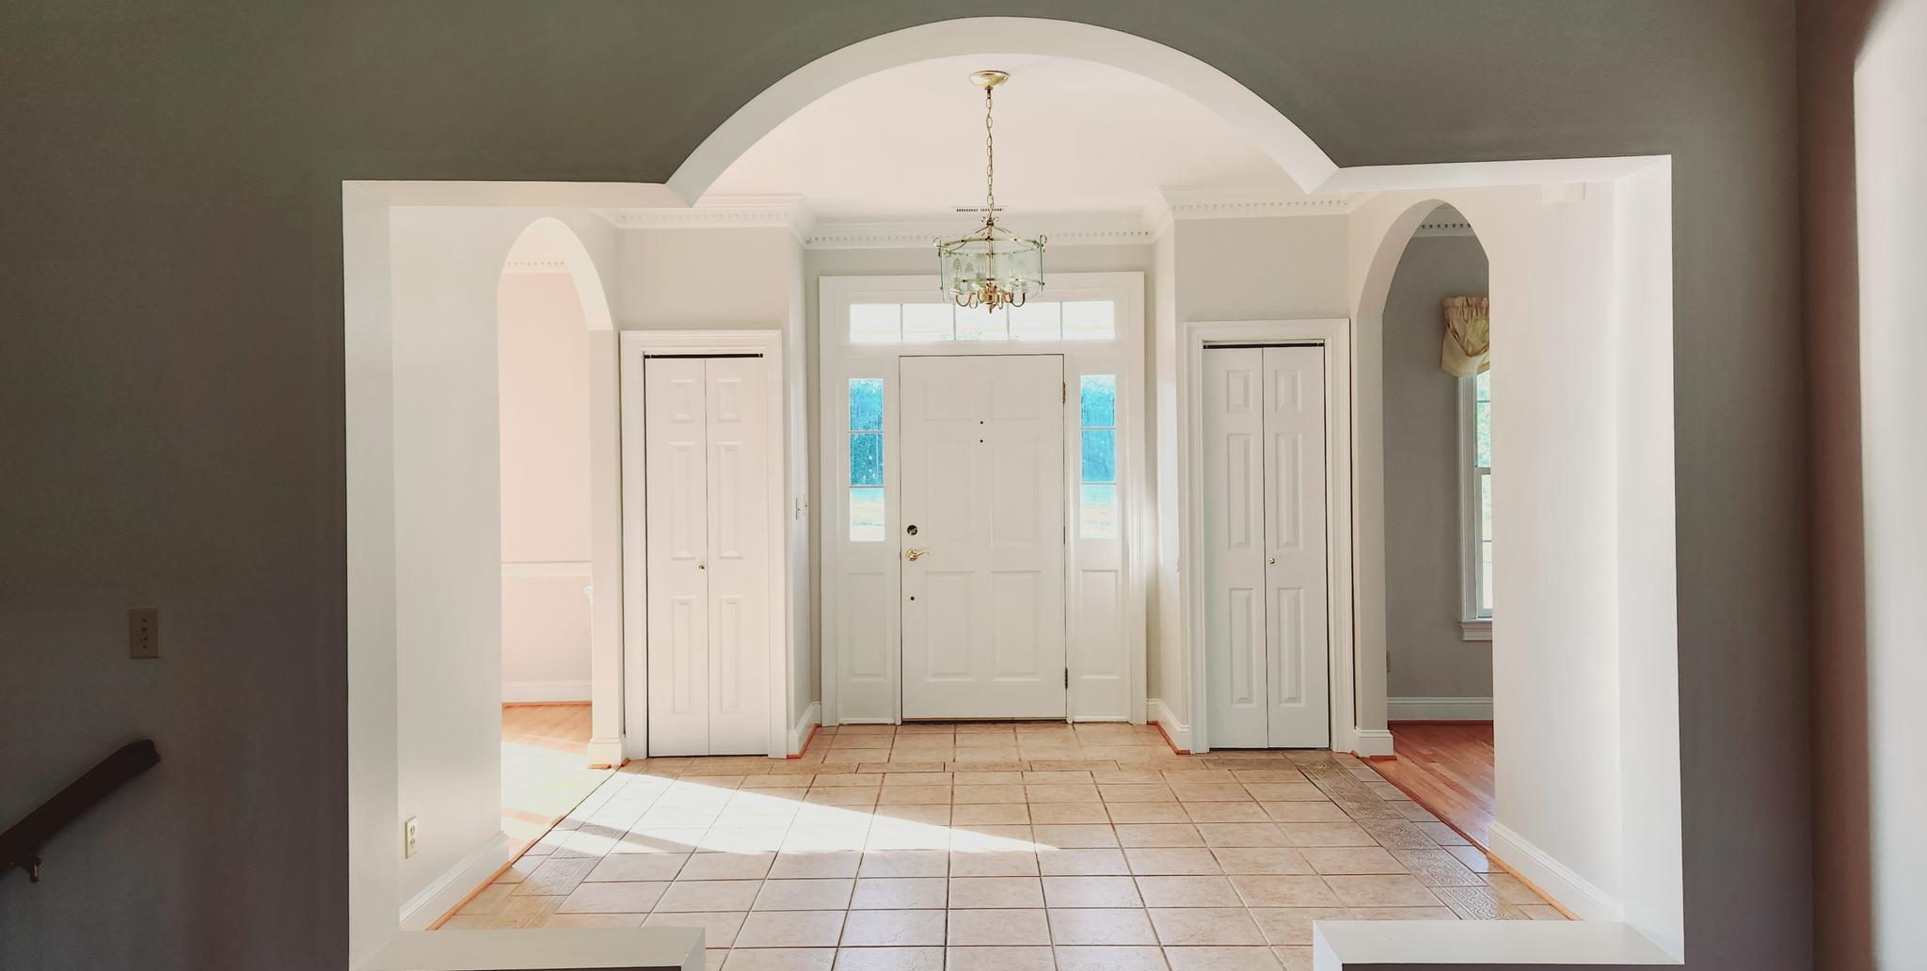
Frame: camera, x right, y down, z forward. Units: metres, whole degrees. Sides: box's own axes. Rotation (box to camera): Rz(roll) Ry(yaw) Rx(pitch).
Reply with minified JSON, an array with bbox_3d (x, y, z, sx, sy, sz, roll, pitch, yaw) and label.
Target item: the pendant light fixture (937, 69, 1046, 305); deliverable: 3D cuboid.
[{"bbox_3d":[0.094,-1.013,4.431,0.383,0.824,0.383,-1,0,1],"label":"pendant light fixture"}]

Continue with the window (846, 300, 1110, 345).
[{"bbox_3d":[0.106,-0.915,7.160,1.486,0.240,0.050,-1,0,1],"label":"window"}]

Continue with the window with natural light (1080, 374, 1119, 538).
[{"bbox_3d":[0.756,-0.157,7.148,0.210,0.916,0.050,-1,0,1],"label":"window with natural light"}]

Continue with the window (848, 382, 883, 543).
[{"bbox_3d":[-0.540,-0.141,7.167,0.196,0.914,0.050,-1,0,1],"label":"window"}]

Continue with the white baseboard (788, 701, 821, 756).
[{"bbox_3d":[-0.822,1.265,6.699,0.074,0.142,0.876,-1,0,1],"label":"white baseboard"}]

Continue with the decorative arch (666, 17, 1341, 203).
[{"bbox_3d":[0.084,-0.847,2.907,1.460,0.341,0.247,-1,0,1],"label":"decorative arch"}]

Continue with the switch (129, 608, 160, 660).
[{"bbox_3d":[-1.794,0.325,2.804,0.067,0.113,0.010,-1,0,1],"label":"switch"}]

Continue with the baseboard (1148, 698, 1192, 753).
[{"bbox_3d":[1.061,1.240,6.671,0.096,0.142,0.876,-1,0,1],"label":"baseboard"}]

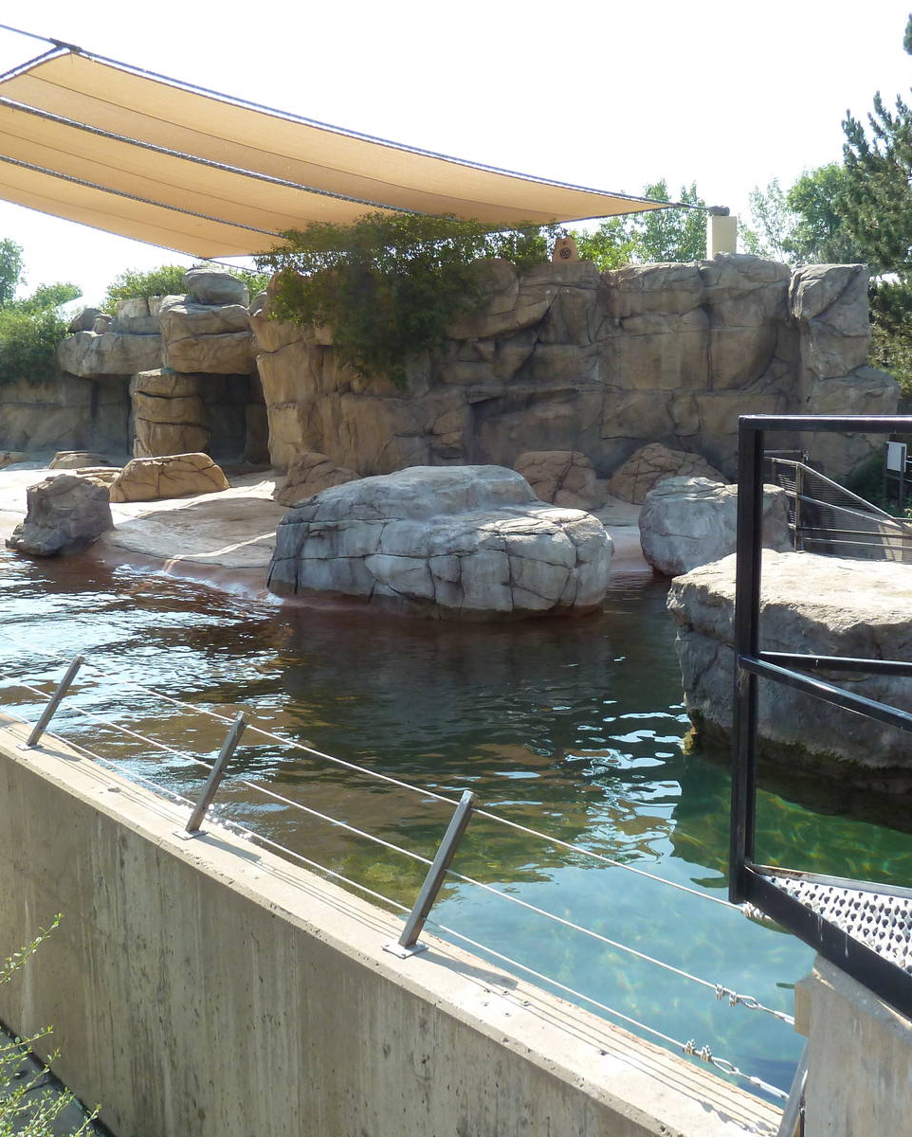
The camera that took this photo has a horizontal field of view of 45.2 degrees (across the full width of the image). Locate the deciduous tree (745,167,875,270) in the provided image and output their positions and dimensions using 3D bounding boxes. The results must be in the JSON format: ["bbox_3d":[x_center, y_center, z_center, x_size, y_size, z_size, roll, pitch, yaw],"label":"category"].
[{"bbox_3d":[12.102,-8.359,37.227,5.200,10.500,5.200,-1,8,0],"label":"deciduous tree"}]

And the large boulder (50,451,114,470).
[{"bbox_3d":[-9.003,-2.596,26.378,1.600,0.450,1.100,-1,8,0],"label":"large boulder"}]

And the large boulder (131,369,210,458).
[{"bbox_3d":[-6.087,-3.304,23.500,1.600,1.950,1.500,-2,8,-9],"label":"large boulder"}]

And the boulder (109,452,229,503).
[{"bbox_3d":[-4.621,-1.497,17.800,1.850,0.780,1.000,-2,8,-9],"label":"boulder"}]

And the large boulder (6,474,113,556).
[{"bbox_3d":[-5.583,-0.779,15.429,1.420,1.060,1.250,-3,8,-15],"label":"large boulder"}]

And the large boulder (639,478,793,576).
[{"bbox_3d":[3.085,-0.545,13.053,1.720,1.080,1.450,-2,8,-10],"label":"large boulder"}]

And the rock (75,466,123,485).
[{"bbox_3d":[-6.595,-1.707,20.300,1.000,0.380,0.800,-2,8,-11],"label":"rock"}]

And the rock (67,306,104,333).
[{"bbox_3d":[-9.245,-6.226,27.391,0.920,0.670,0.700,-2,8,-10],"label":"rock"}]

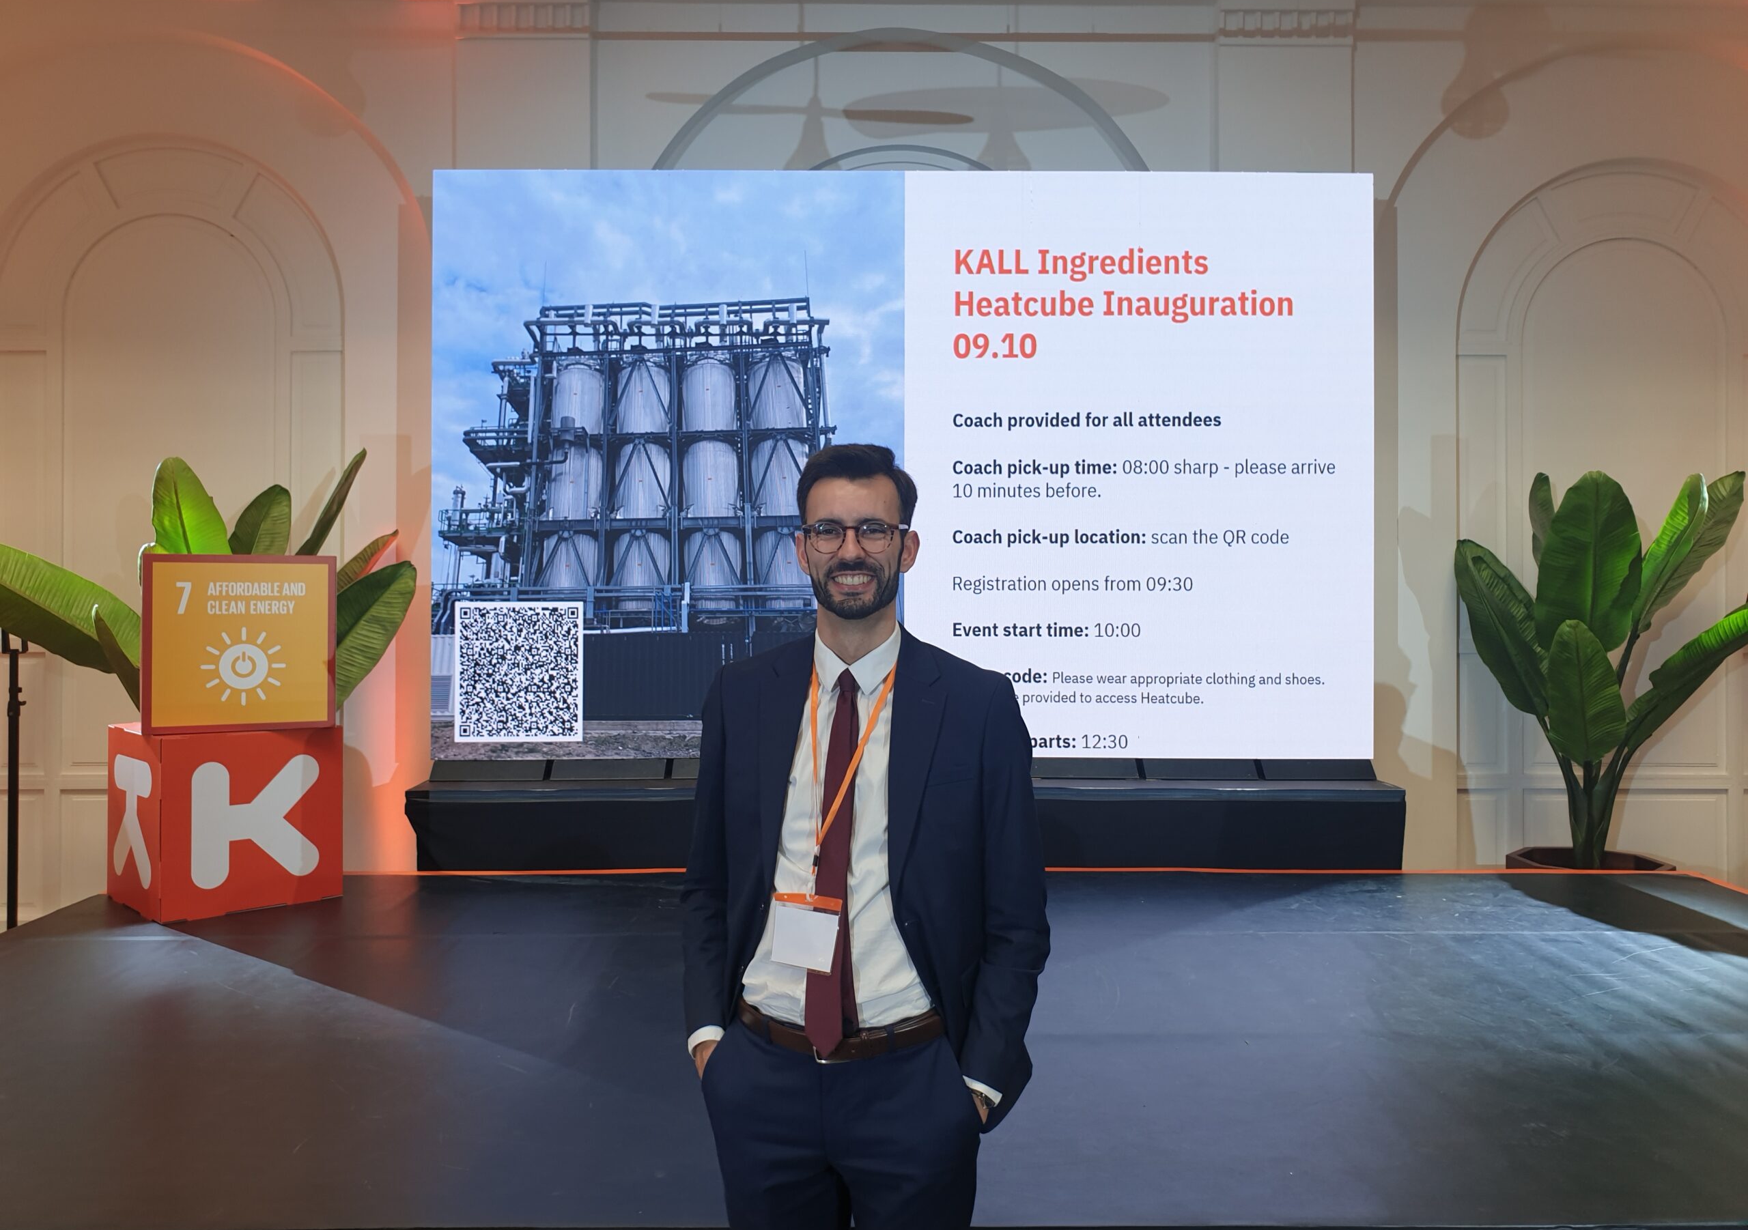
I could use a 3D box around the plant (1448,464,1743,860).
[{"bbox_3d":[3.150,0.430,5.520,1.450,2.080,1.250,0,0,0],"label":"plant"}]

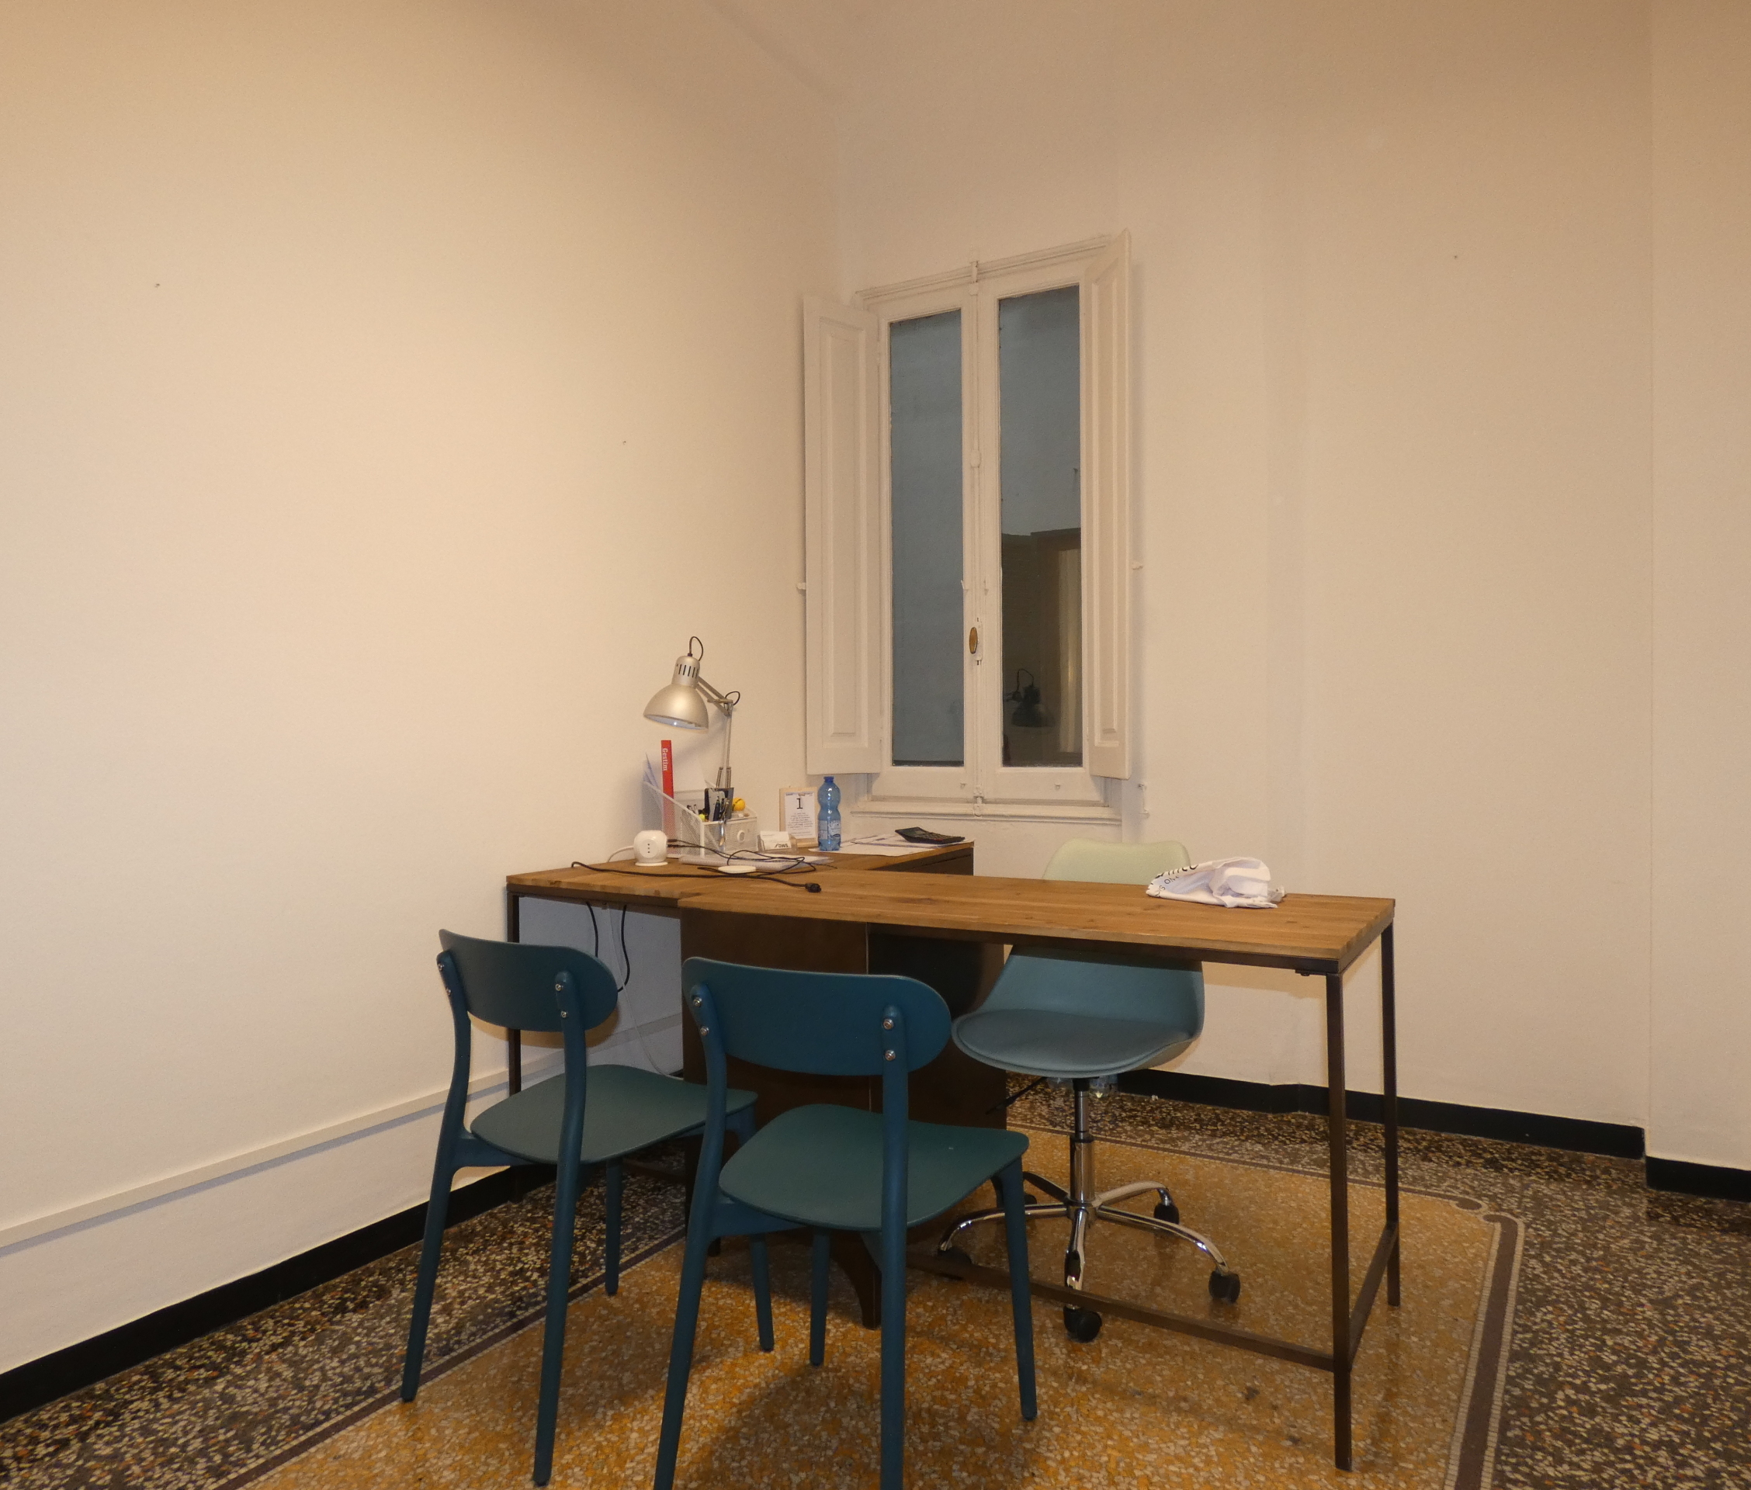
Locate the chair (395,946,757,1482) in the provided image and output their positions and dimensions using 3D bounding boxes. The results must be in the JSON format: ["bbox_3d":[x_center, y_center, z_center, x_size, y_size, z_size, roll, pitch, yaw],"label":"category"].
[{"bbox_3d":[-0.480,0.684,1.939,0.450,0.770,0.520,0,0,36],"label":"chair"}]

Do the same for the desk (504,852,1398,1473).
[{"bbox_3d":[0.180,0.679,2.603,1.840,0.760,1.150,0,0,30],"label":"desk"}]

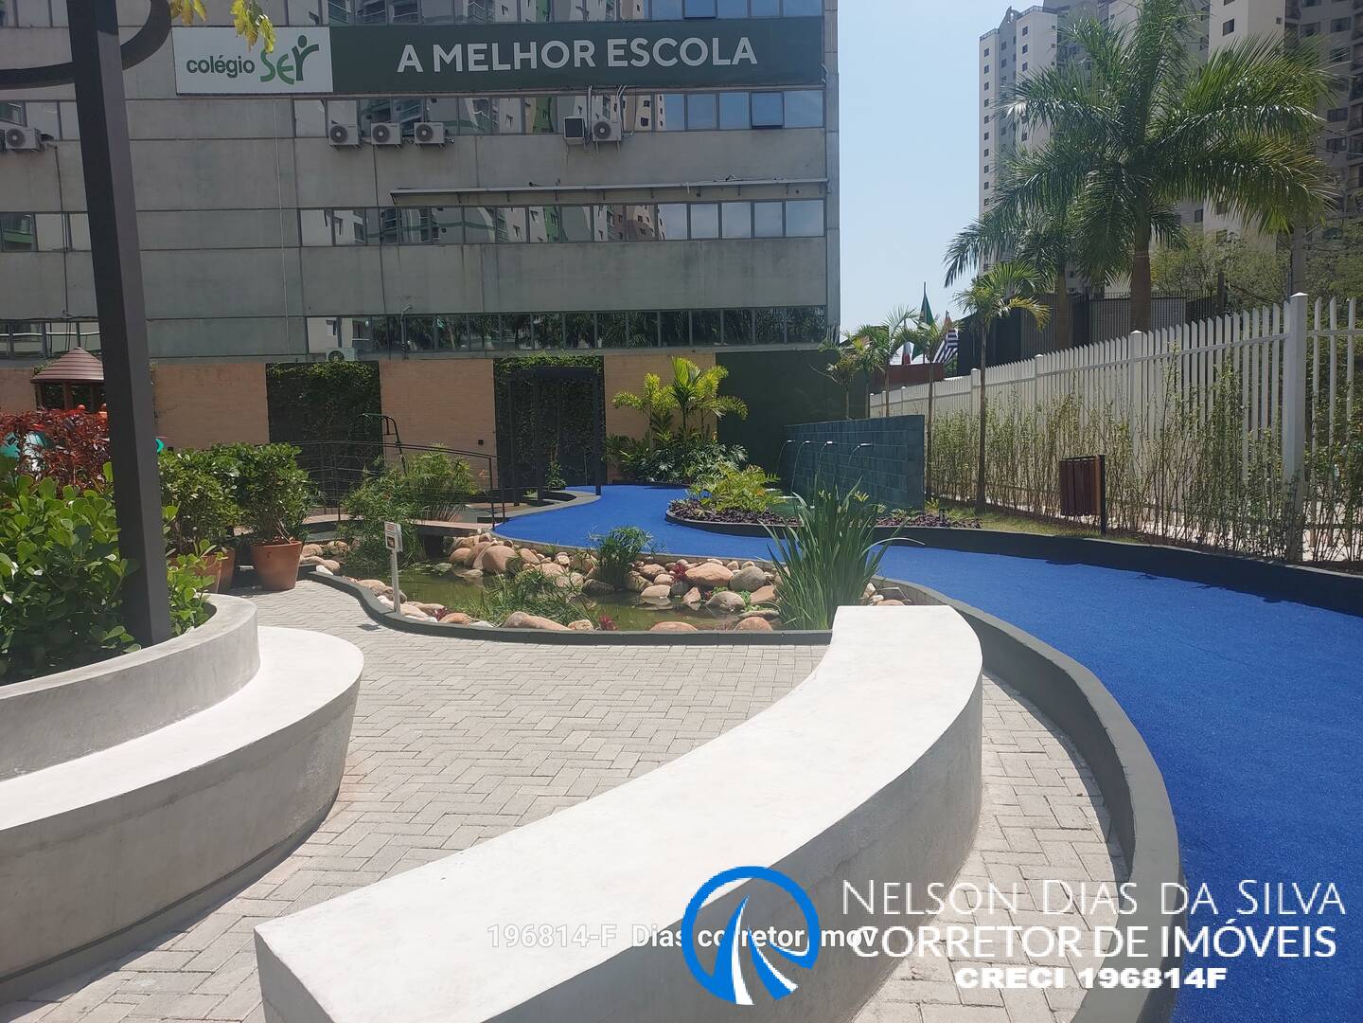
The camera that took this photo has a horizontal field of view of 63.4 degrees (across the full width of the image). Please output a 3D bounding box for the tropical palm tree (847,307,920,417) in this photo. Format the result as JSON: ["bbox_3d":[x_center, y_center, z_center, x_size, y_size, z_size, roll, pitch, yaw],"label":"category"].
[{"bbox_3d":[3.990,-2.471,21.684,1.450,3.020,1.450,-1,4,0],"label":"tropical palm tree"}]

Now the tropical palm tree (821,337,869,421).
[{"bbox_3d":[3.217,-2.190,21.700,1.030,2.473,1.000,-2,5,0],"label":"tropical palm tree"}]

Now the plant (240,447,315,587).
[{"bbox_3d":[-3.652,0.048,9.950,0.700,1.317,0.700,-2,5,0],"label":"plant"}]

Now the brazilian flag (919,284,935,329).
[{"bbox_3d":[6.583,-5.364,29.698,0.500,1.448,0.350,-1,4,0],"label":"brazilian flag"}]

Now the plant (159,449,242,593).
[{"bbox_3d":[-4.016,0.128,9.150,0.720,1.290,0.720,-2,5,0],"label":"plant"}]

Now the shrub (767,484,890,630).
[{"bbox_3d":[0.966,0.294,7.170,0.830,0.969,0.800,-2,5,0],"label":"shrub"}]

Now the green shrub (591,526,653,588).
[{"bbox_3d":[-0.501,0.384,9.350,0.530,0.542,0.500,-2,5,0],"label":"green shrub"}]

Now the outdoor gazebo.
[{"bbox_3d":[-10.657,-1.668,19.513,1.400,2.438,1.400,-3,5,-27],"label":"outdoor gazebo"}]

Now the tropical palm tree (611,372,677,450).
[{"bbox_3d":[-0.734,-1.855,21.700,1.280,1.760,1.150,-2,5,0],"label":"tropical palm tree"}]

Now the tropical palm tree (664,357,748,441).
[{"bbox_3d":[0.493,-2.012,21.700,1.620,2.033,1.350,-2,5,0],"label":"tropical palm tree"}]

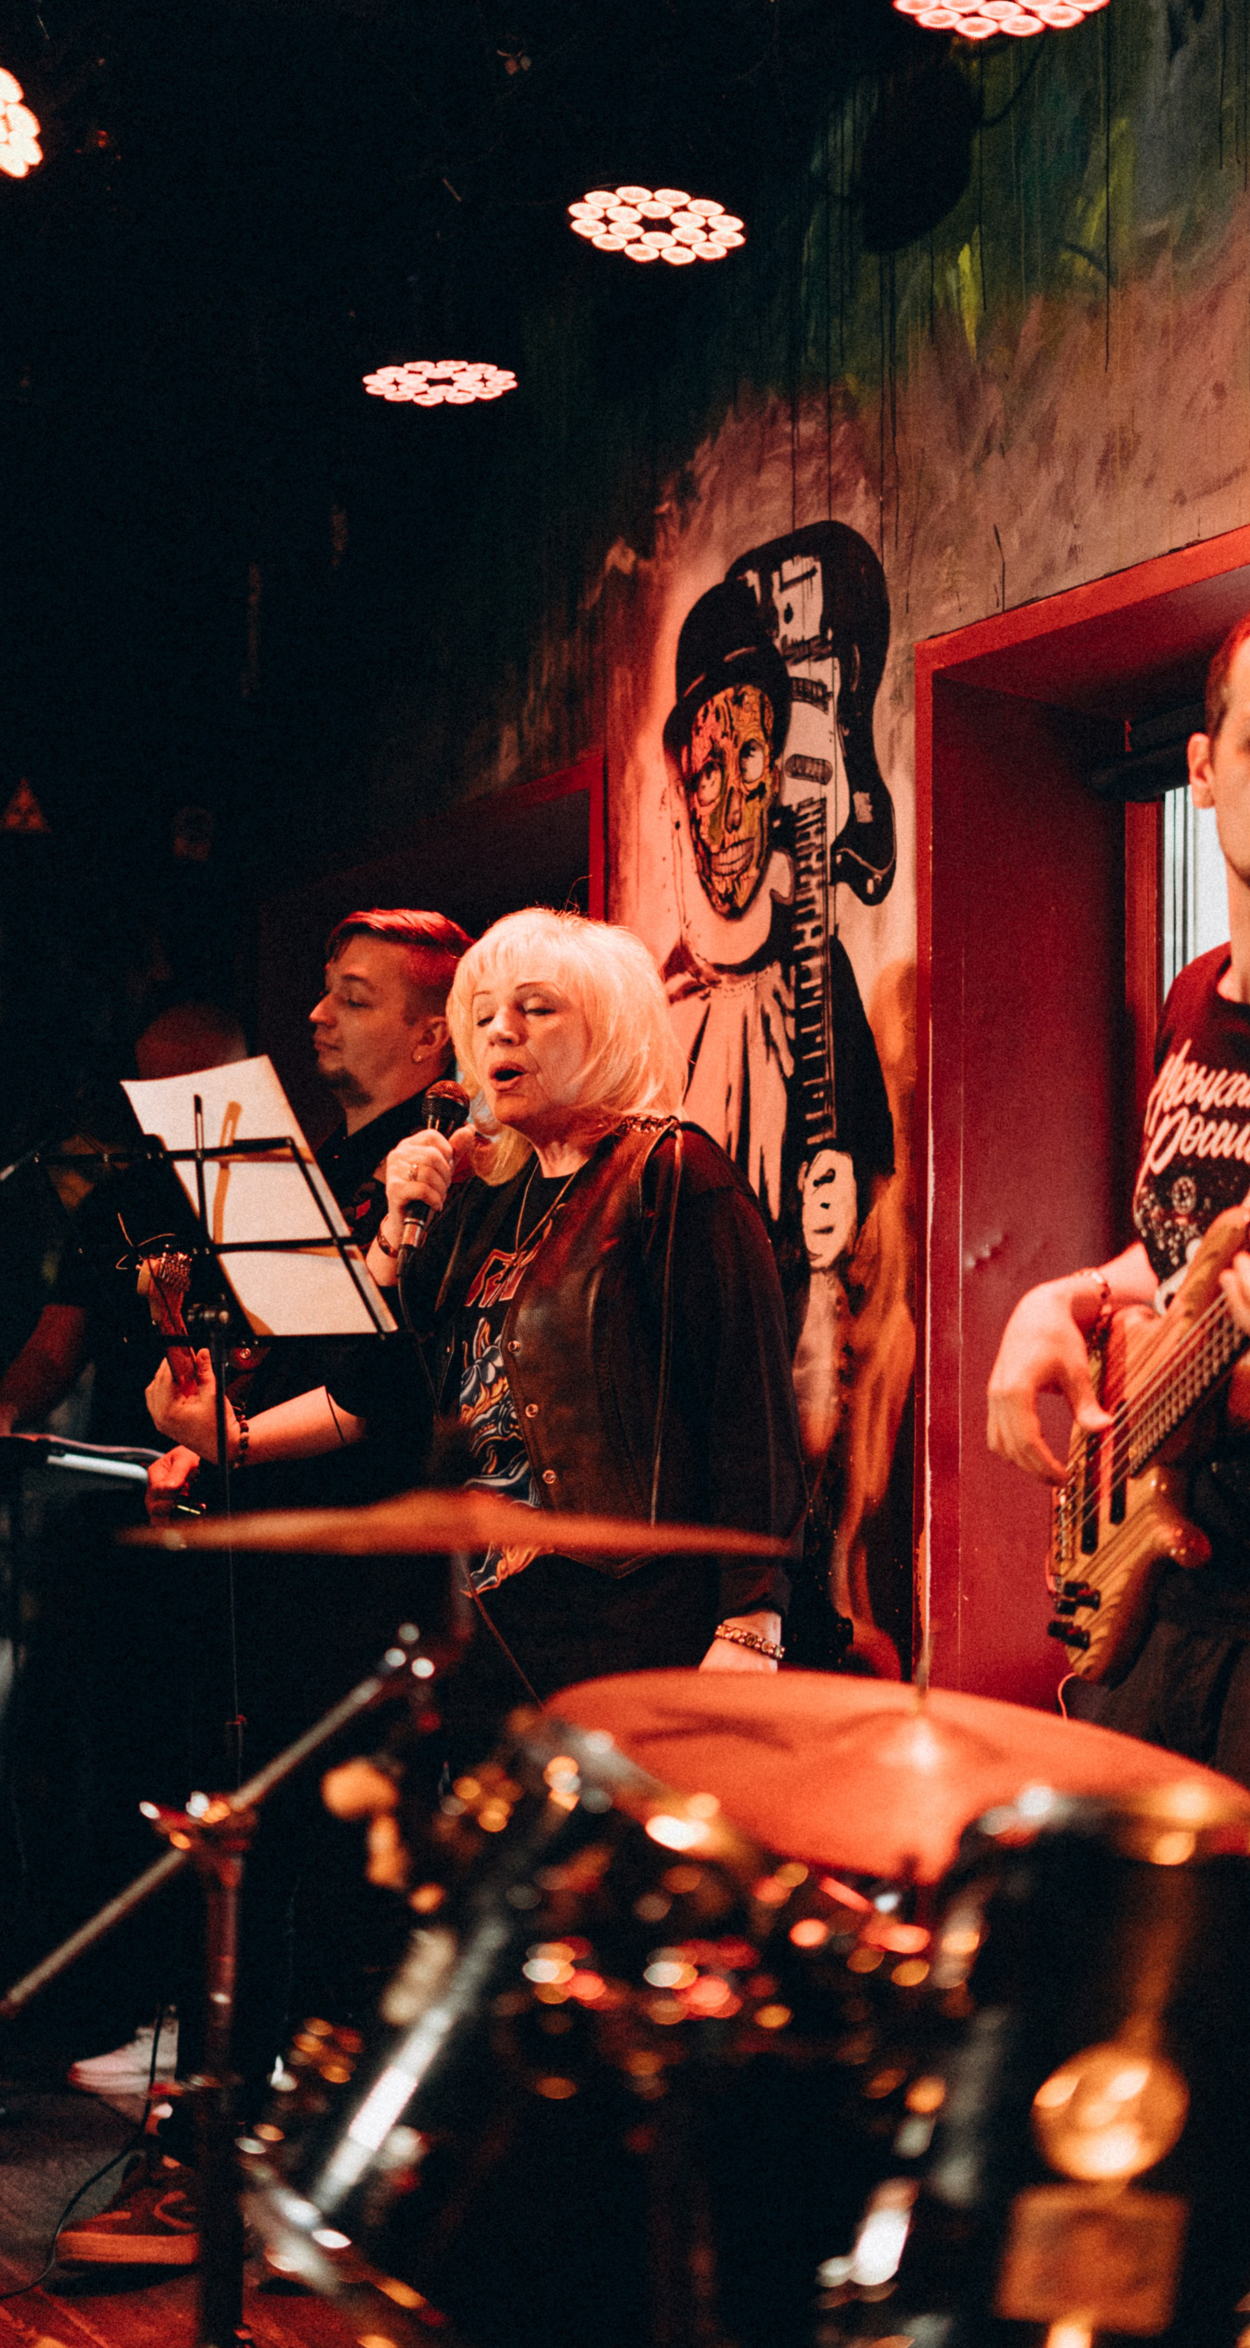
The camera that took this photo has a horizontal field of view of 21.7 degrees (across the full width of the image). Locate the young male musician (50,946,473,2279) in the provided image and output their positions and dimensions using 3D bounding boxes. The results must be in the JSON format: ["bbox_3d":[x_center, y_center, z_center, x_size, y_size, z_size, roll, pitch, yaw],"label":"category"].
[{"bbox_3d":[-0.460,0.540,4.250,0.480,1.770,0.530,0,-1,-14],"label":"young male musician"}]

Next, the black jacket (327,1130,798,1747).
[{"bbox_3d":[-0.060,0.275,3.600,0.340,0.640,0.500,2,-3,-40],"label":"black jacket"}]

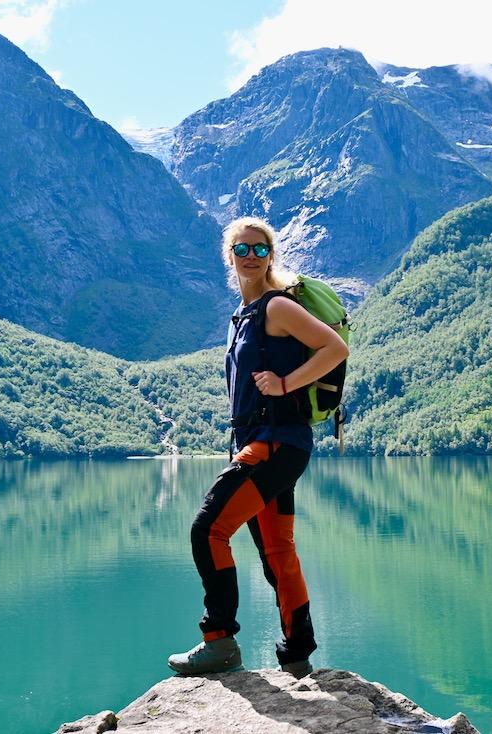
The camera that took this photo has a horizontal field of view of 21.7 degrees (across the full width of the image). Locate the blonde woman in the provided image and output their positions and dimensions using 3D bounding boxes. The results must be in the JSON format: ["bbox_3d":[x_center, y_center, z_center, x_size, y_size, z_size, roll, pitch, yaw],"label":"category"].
[{"bbox_3d":[0.045,0.280,4.670,0.620,1.660,0.480,1,-4,-17],"label":"blonde woman"}]

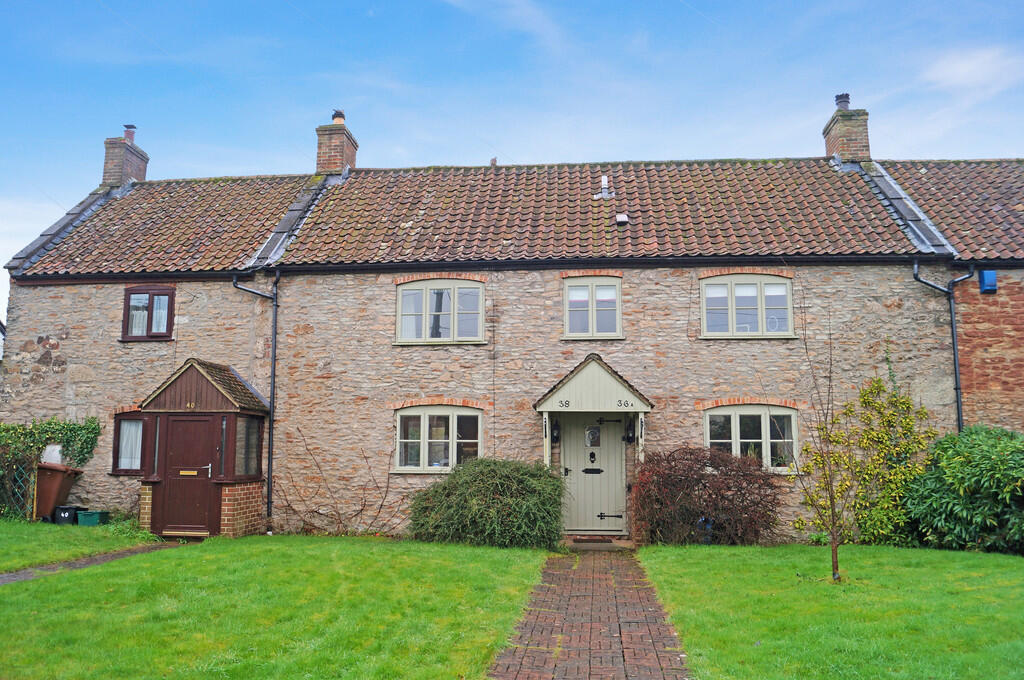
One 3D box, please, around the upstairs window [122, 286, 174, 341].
[{"bbox_3d":[-6.348,-0.460,13.393,0.952,0.963,0.120,-1,-7,5],"label":"upstairs window"}]

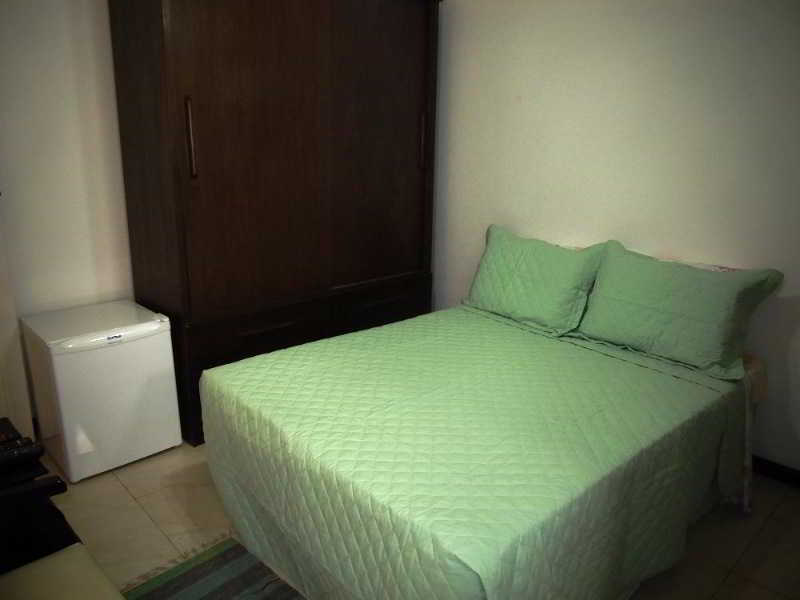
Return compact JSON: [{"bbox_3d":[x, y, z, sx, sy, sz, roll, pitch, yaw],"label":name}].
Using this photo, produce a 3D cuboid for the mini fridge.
[{"bbox_3d":[-1.392,0.392,2.613,0.487,0.630,0.490,-14,22,-43],"label":"mini fridge"}]

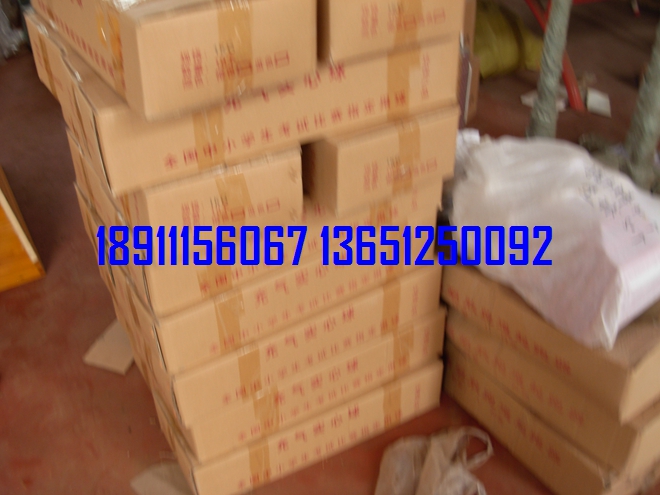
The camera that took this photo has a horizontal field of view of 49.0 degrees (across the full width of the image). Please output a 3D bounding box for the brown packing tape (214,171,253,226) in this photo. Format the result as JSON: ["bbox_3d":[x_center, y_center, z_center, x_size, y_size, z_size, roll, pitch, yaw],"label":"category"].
[{"bbox_3d":[-0.166,-0.078,1.298,0.056,0.131,0.010,-18,38,-23],"label":"brown packing tape"}]

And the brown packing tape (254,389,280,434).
[{"bbox_3d":[-0.144,0.379,1.643,0.061,0.143,0.010,-20,40,-24],"label":"brown packing tape"}]

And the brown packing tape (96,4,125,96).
[{"bbox_3d":[-0.339,-0.306,1.130,0.010,0.142,0.075,-21,41,-25],"label":"brown packing tape"}]

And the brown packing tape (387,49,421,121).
[{"bbox_3d":[0.130,-0.302,1.343,0.055,0.134,0.010,-18,40,-22],"label":"brown packing tape"}]

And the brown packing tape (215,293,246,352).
[{"bbox_3d":[-0.203,0.155,1.468,0.051,0.144,0.010,-21,41,-26],"label":"brown packing tape"}]

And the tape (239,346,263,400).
[{"bbox_3d":[-0.169,0.276,1.557,0.049,0.138,0.010,-21,41,-25],"label":"tape"}]

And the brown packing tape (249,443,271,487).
[{"bbox_3d":[-0.165,0.517,1.725,0.050,0.145,0.010,-18,40,-22],"label":"brown packing tape"}]

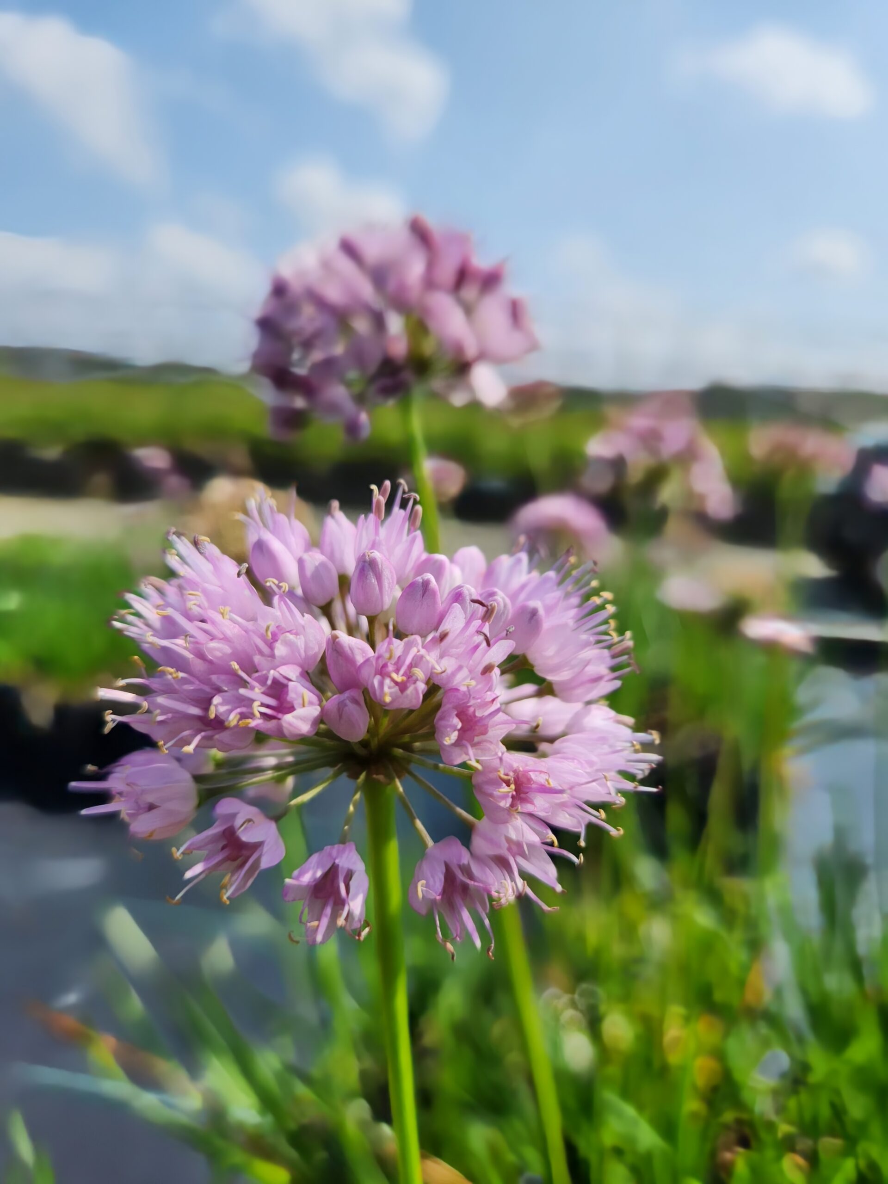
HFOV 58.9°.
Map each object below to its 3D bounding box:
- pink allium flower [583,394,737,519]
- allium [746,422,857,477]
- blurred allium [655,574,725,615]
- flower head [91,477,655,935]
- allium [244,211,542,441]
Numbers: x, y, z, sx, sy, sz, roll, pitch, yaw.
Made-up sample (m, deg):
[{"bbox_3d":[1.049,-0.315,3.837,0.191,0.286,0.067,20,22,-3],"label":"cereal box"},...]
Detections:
[{"bbox_3d":[0.077,-0.049,0.284,0.052,0.046,0.052,-1,15,0],"label":"pink allium flower"},{"bbox_3d":[0.178,-0.071,0.393,0.048,0.027,0.048,-1,15,0],"label":"allium"},{"bbox_3d":[0.159,0.001,0.506,0.042,0.024,0.042,-1,15,0],"label":"blurred allium"},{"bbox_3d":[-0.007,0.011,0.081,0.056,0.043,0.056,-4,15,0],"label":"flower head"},{"bbox_3d":[-0.008,-0.044,0.133,0.048,0.035,0.048,-8,15,0],"label":"allium"}]

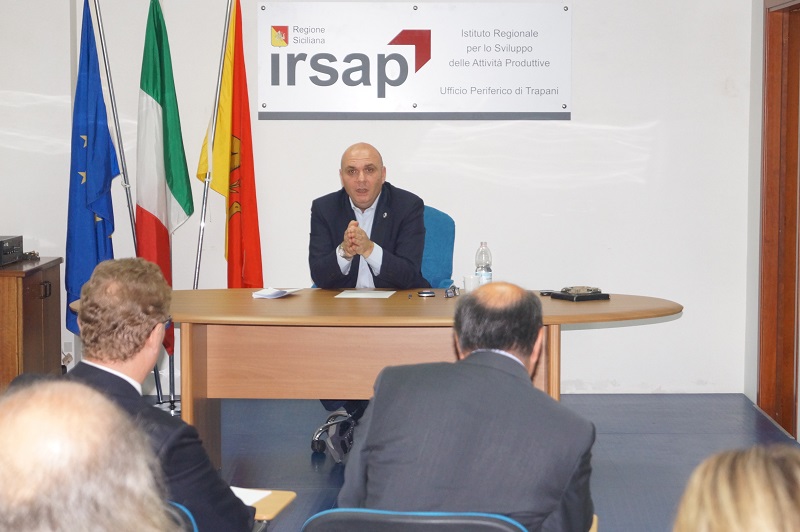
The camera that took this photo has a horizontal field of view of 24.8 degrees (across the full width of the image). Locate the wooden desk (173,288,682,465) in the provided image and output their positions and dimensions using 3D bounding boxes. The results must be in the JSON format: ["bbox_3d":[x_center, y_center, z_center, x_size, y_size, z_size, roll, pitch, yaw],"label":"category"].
[{"bbox_3d":[-0.087,0.505,7.072,2.340,0.727,1.040,0,5,1],"label":"wooden desk"}]

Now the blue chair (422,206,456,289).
[{"bbox_3d":[-0.067,0.257,7.954,0.630,1.070,0.640,0,5,1],"label":"blue chair"}]

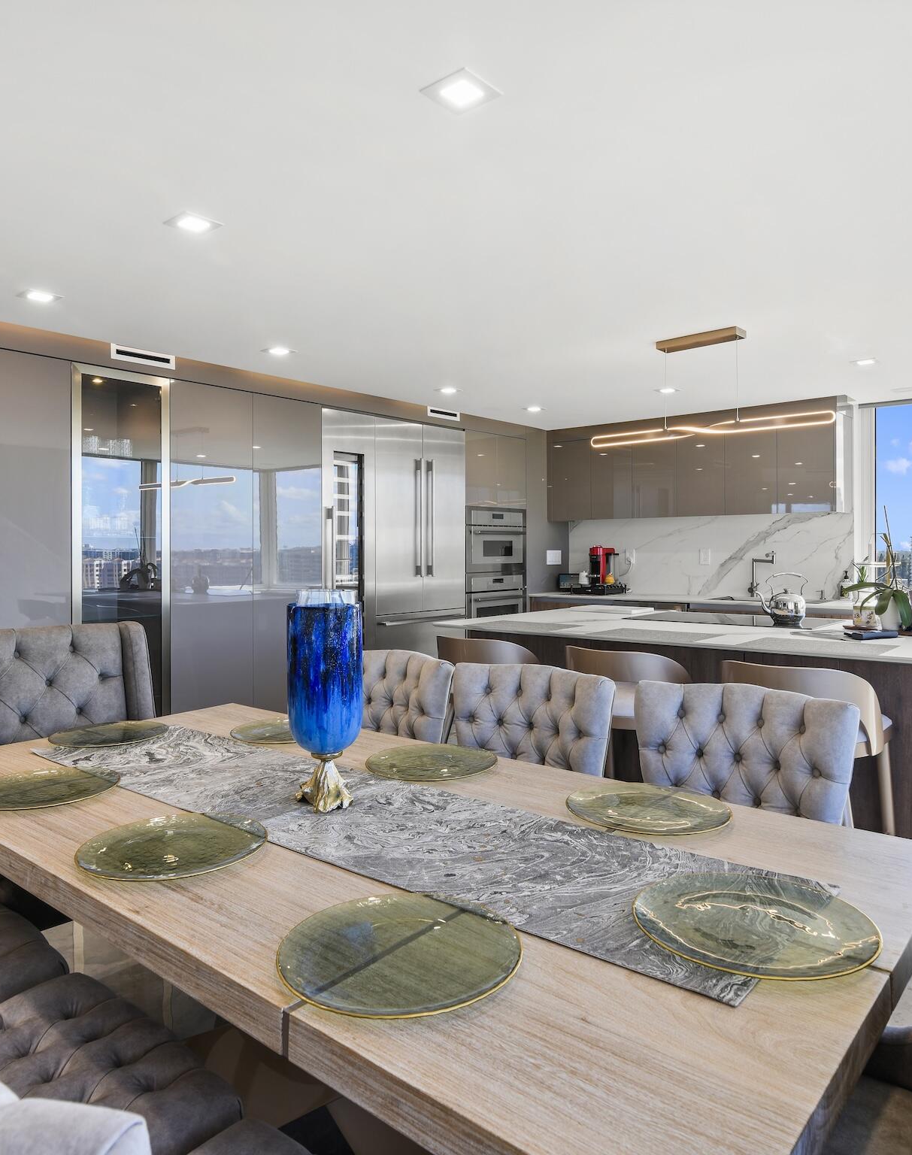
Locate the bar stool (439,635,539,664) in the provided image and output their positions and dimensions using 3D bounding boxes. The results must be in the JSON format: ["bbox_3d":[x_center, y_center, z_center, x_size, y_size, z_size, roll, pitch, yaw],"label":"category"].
[{"bbox_3d":[0.201,0.743,3.990,0.510,0.880,0.510,1,2,42],"label":"bar stool"}]

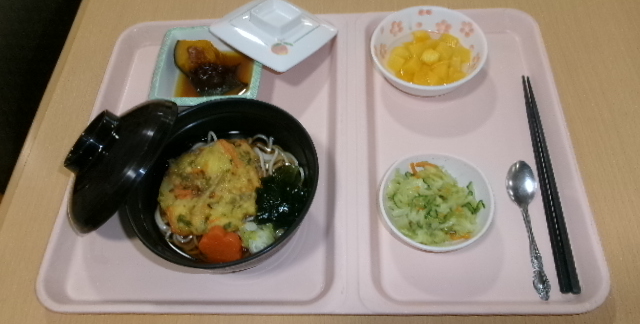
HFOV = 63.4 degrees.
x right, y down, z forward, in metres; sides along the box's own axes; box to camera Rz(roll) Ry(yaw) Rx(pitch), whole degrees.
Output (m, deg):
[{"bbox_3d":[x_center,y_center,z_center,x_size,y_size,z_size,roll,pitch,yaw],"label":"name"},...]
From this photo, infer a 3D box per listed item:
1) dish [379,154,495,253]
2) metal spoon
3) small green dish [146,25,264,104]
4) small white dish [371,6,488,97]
[{"bbox_3d":[0.098,0.041,0.444,0.093,0.038,0.093,-1,58,4],"label":"dish"},{"bbox_3d":[0.182,0.053,0.443,0.027,0.016,0.131,1,58,5],"label":"metal spoon"},{"bbox_3d":[-0.109,-0.087,0.537,0.106,0.042,0.105,-1,58,4],"label":"small green dish"},{"bbox_3d":[0.109,-0.103,0.529,0.113,0.043,0.113,-1,58,4],"label":"small white dish"}]

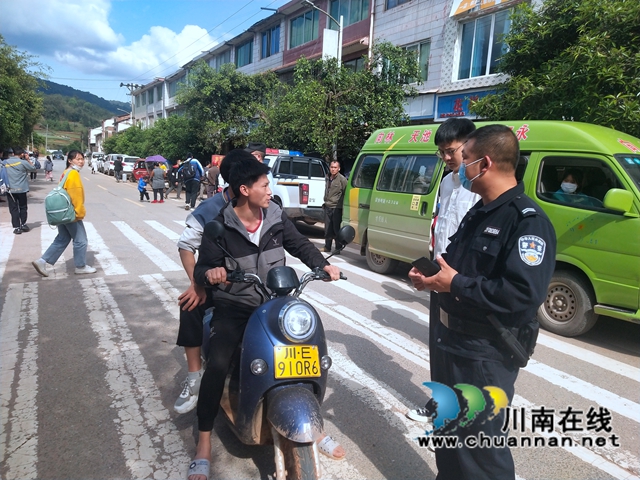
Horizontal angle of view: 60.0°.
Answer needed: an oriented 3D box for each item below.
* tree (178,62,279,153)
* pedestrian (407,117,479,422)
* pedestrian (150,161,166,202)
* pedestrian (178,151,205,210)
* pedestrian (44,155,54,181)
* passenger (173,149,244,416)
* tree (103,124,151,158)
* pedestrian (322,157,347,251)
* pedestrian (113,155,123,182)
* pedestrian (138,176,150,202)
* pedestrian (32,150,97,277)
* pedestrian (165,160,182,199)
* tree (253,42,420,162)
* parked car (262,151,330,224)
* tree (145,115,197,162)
[{"bbox_3d":[-4.018,-4.687,24.048,4.268,5.745,4.268,-1,8,-26],"label":"tree"},{"bbox_3d":[0.752,0.171,3.270,0.440,1.790,0.500,-5,10,-44],"label":"pedestrian"},{"bbox_3d":[-6.075,-2.250,20.800,0.520,1.580,0.420,1,8,-15],"label":"pedestrian"},{"bbox_3d":[-3.961,-1.803,17.100,0.700,1.750,0.500,5,8,17],"label":"pedestrian"},{"bbox_3d":[-16.190,-4.325,33.200,0.460,1.520,0.450,-1,8,-26],"label":"pedestrian"},{"bbox_3d":[-0.520,0.209,3.190,0.580,1.450,0.700,0,8,-23],"label":"passenger"},{"bbox_3d":[-18.488,-8.650,53.000,4.600,4.800,4.800,-1,8,-25],"label":"tree"},{"bbox_3d":[0.266,-0.613,9.850,0.460,1.670,0.300,5,8,23],"label":"pedestrian"},{"bbox_3d":[-12.564,-4.392,34.500,0.500,1.680,0.420,0,8,-20],"label":"pedestrian"},{"bbox_3d":[-6.423,-1.876,20.300,0.420,1.020,0.360,5,8,20],"label":"pedestrian"},{"bbox_3d":[-3.303,-0.367,7.200,0.740,1.600,0.500,-2,9,-36],"label":"pedestrian"},{"bbox_3d":[-6.154,-2.541,23.300,0.720,1.600,0.500,4,8,11],"label":"pedestrian"},{"bbox_3d":[0.469,-3.284,16.800,4.800,5.300,5.000,-1,8,-25],"label":"tree"},{"bbox_3d":[-0.663,-1.312,14.080,1.830,1.900,5.200,-1,8,-26],"label":"parked car"},{"bbox_3d":[-9.265,-5.584,34.573,3.462,4.387,3.462,-1,8,-26],"label":"tree"}]

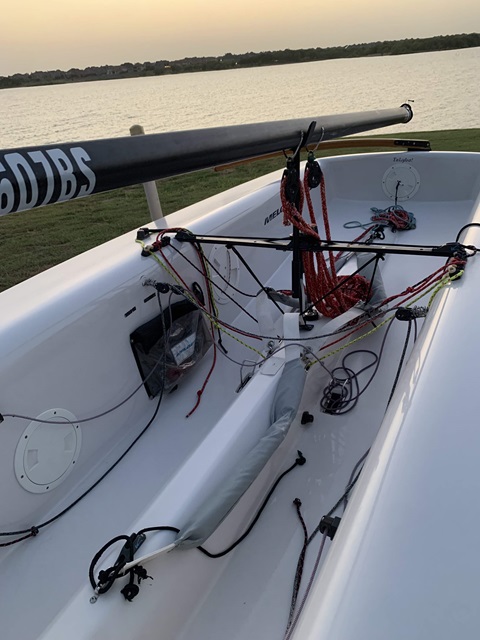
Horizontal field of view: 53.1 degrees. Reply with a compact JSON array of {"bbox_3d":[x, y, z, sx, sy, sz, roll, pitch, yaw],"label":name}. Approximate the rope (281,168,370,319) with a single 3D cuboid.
[{"bbox_3d":[0.298,-0.257,1.621,0.237,0.505,0.299,9,31,24],"label":"rope"}]

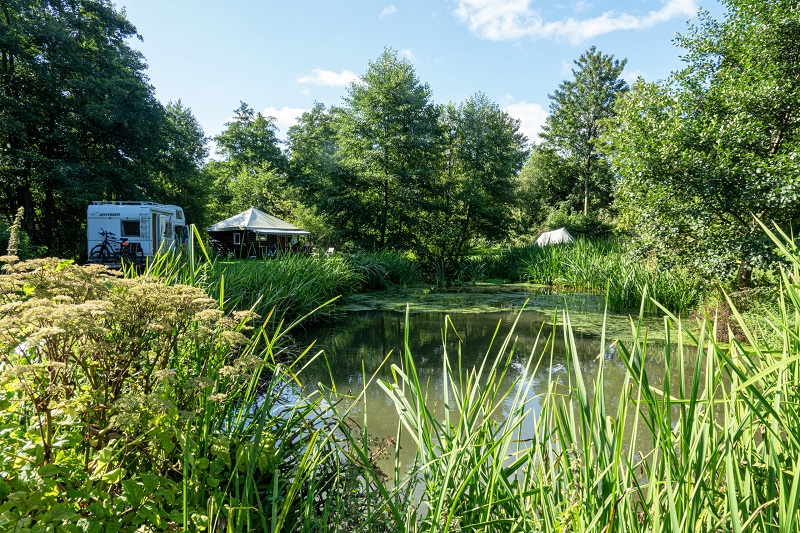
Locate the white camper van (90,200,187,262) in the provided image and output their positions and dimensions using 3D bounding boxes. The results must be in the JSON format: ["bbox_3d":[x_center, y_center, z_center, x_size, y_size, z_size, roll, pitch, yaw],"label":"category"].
[{"bbox_3d":[-11.137,-1.030,23.251,2.280,2.880,5.900,0,3,-8],"label":"white camper van"}]

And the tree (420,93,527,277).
[{"bbox_3d":[3.399,-3.728,25.000,5.000,8.758,4.800,0,3,0],"label":"tree"}]

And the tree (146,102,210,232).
[{"bbox_3d":[-13.832,-5.632,33.000,5.000,9.273,5.200,0,3,0],"label":"tree"}]

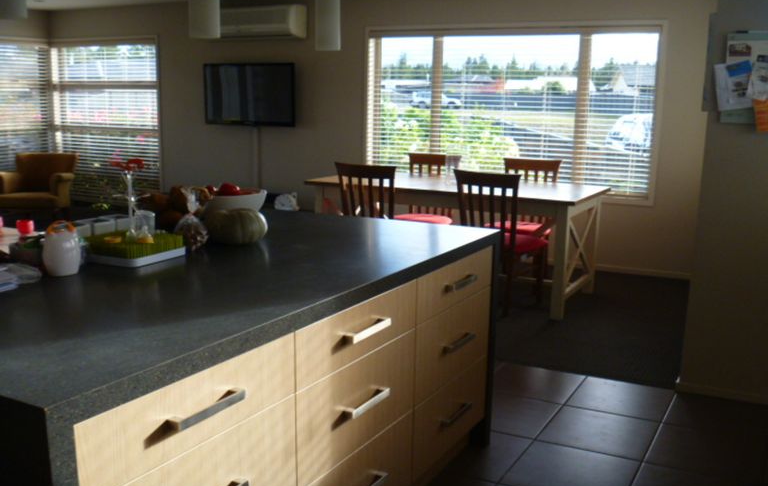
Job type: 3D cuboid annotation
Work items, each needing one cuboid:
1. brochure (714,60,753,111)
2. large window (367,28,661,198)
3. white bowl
[{"bbox_3d":[1.568,-0.703,3.345,0.148,0.205,0.010,-2,7,30],"label":"brochure"},{"bbox_3d":[1.029,-1.186,6.589,2.599,1.360,0.060,6,11,26],"label":"large window"},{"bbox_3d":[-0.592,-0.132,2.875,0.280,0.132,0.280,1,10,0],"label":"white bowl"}]

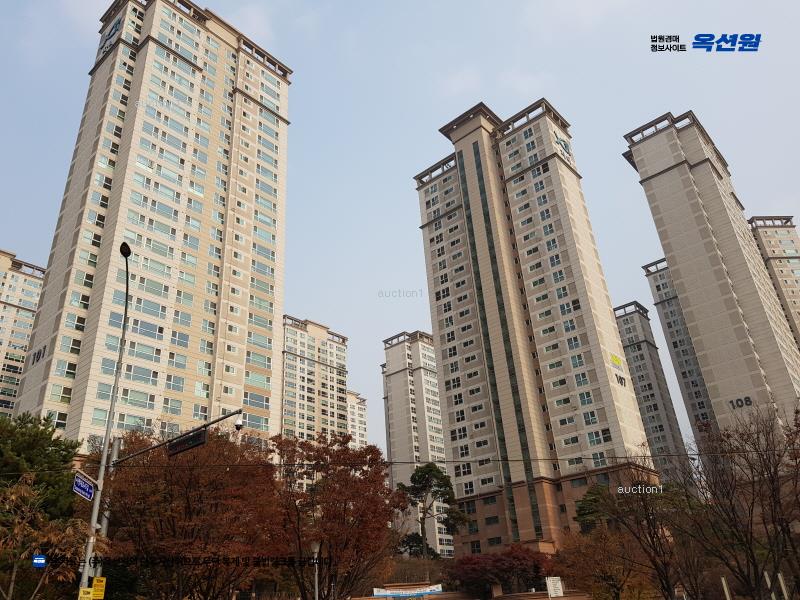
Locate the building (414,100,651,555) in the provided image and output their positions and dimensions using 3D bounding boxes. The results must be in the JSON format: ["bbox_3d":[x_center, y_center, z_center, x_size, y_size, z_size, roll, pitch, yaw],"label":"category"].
[{"bbox_3d":[19.952,2.087,102.534,30.240,76.608,16.172,-25,-34,34],"label":"building"}]

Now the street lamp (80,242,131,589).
[{"bbox_3d":[-6.275,3.305,12.437,0.300,9.671,1.535,3,-28,-14],"label":"street lamp"}]

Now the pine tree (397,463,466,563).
[{"bbox_3d":[3.323,21.903,61.729,6.830,10.150,6.490,-5,-27,1],"label":"pine tree"}]

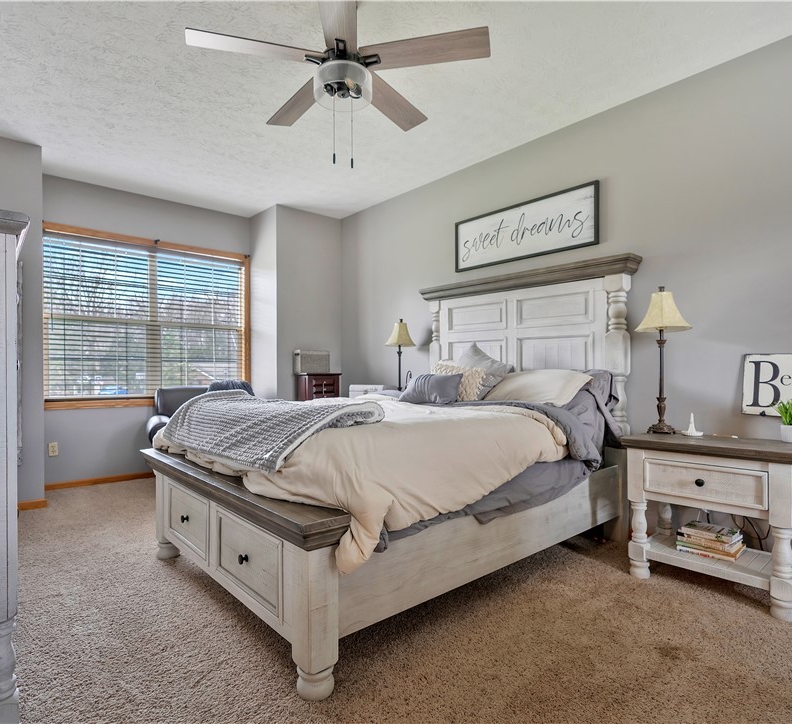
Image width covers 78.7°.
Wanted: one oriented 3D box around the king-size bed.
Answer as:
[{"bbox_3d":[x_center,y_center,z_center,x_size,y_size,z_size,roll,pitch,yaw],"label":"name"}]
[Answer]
[{"bbox_3d":[0.034,0.225,2.849,2.377,1.734,1.787,1,-2,-42],"label":"king-size bed"}]

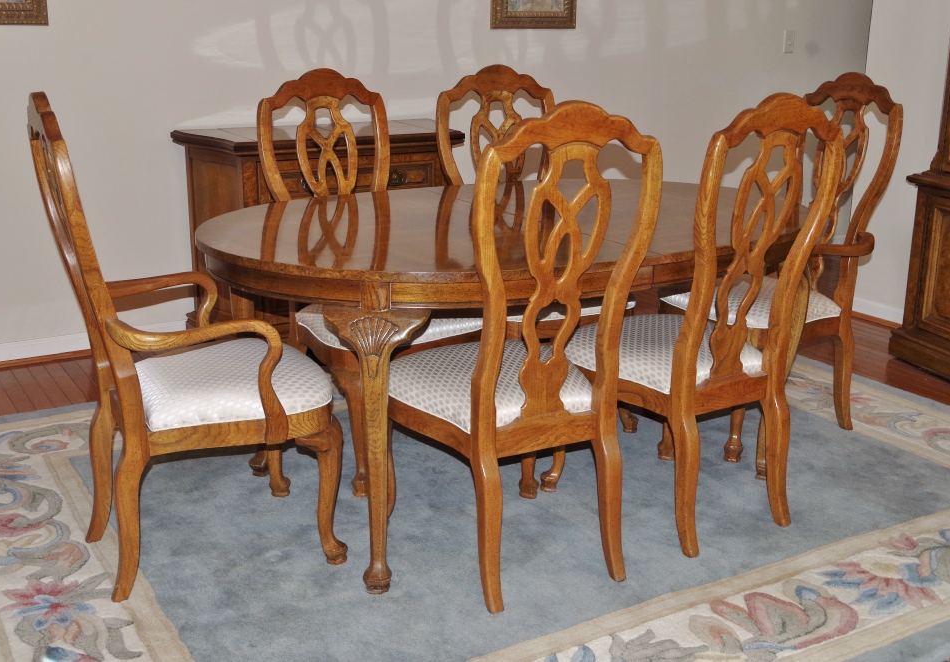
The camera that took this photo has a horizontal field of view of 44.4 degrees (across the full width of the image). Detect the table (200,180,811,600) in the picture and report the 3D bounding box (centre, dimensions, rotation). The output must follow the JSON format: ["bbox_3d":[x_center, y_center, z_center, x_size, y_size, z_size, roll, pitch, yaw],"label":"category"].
[{"bbox_3d":[0.118,0.057,3.198,1.726,0.752,1.129,-8,18,-29],"label":"table"}]

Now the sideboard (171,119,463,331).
[{"bbox_3d":[-0.540,-0.362,4.535,1.104,0.830,0.492,-9,18,-30],"label":"sideboard"}]

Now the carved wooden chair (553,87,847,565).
[{"bbox_3d":[0.539,-0.064,2.981,0.499,1.109,0.592,-9,18,-32],"label":"carved wooden chair"}]

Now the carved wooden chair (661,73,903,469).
[{"bbox_3d":[0.914,-0.234,3.606,0.614,1.108,0.554,-8,18,-27],"label":"carved wooden chair"}]

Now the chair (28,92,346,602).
[{"bbox_3d":[-0.664,0.001,2.705,0.614,1.108,0.554,-8,17,-27],"label":"chair"}]

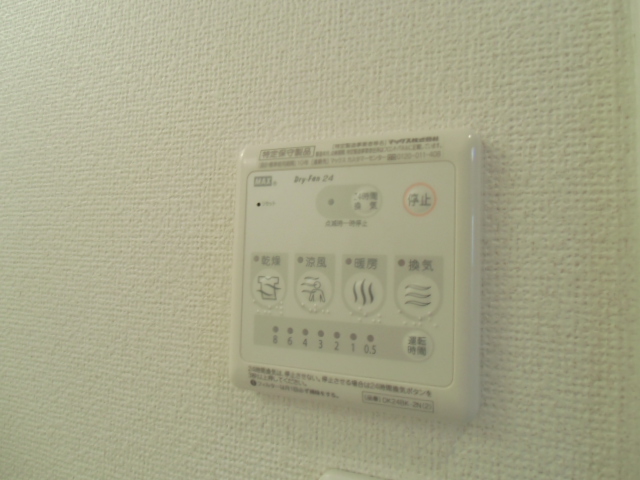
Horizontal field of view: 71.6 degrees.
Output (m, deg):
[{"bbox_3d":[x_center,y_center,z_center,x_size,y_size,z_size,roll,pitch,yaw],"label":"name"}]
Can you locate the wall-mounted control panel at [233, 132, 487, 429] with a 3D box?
[{"bbox_3d":[0.011,0.013,0.203,0.116,0.120,0.013,1,-4,21],"label":"wall-mounted control panel"}]

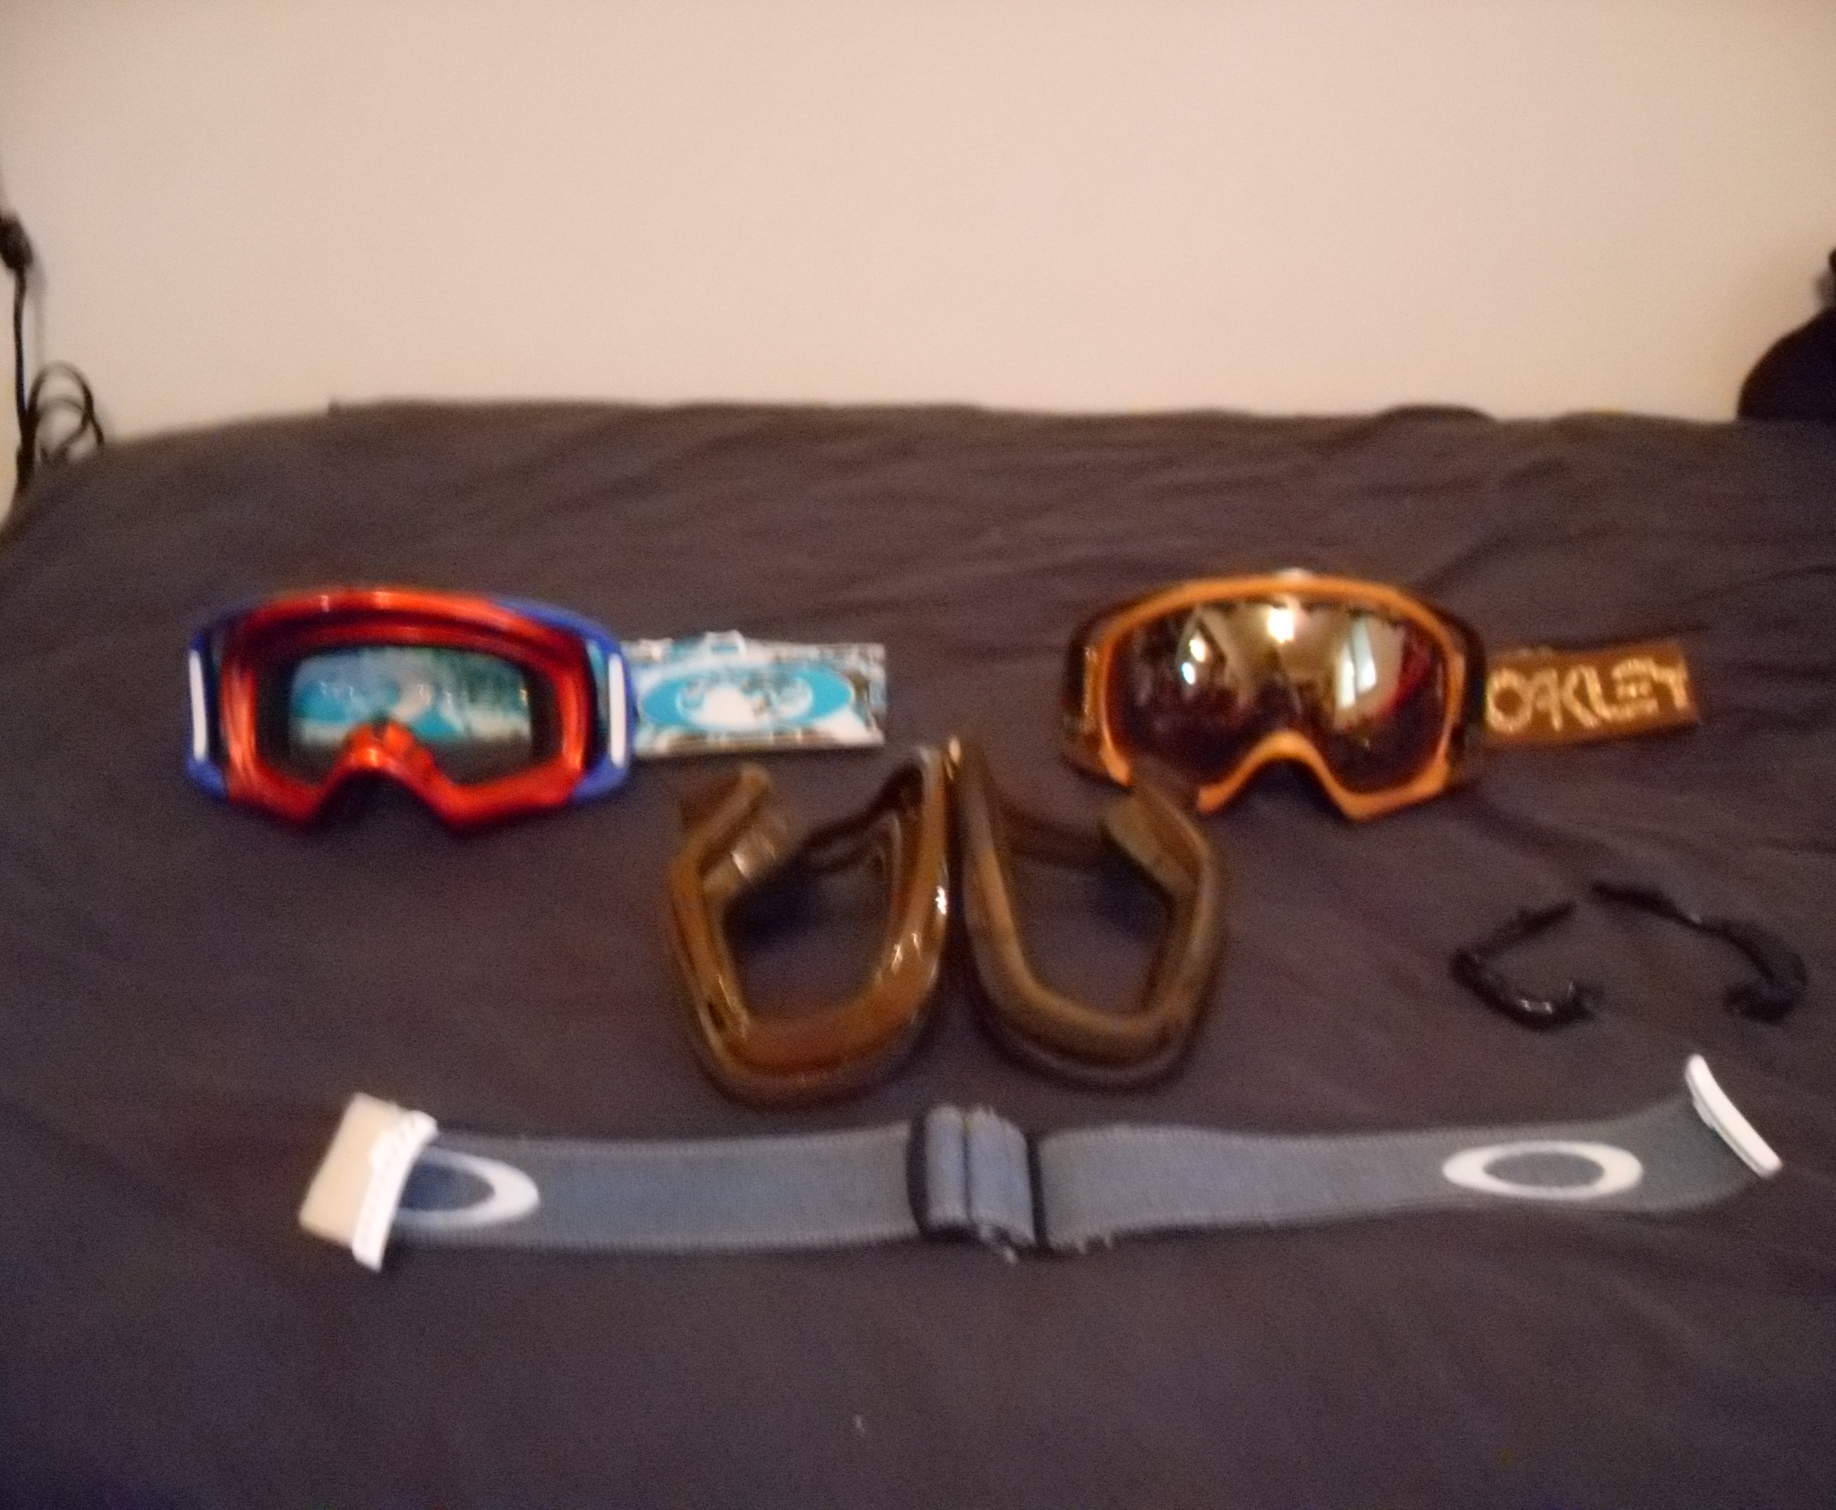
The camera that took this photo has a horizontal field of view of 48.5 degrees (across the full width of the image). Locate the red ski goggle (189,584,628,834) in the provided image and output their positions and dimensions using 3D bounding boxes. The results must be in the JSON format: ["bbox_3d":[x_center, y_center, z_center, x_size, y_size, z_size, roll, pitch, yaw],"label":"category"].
[{"bbox_3d":[-0.210,-0.024,0.828,0.177,0.096,0.080,0,13,0],"label":"red ski goggle"}]

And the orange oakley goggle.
[{"bbox_3d":[0.146,-0.028,0.834,0.173,0.097,0.080,2,13,3],"label":"orange oakley goggle"}]

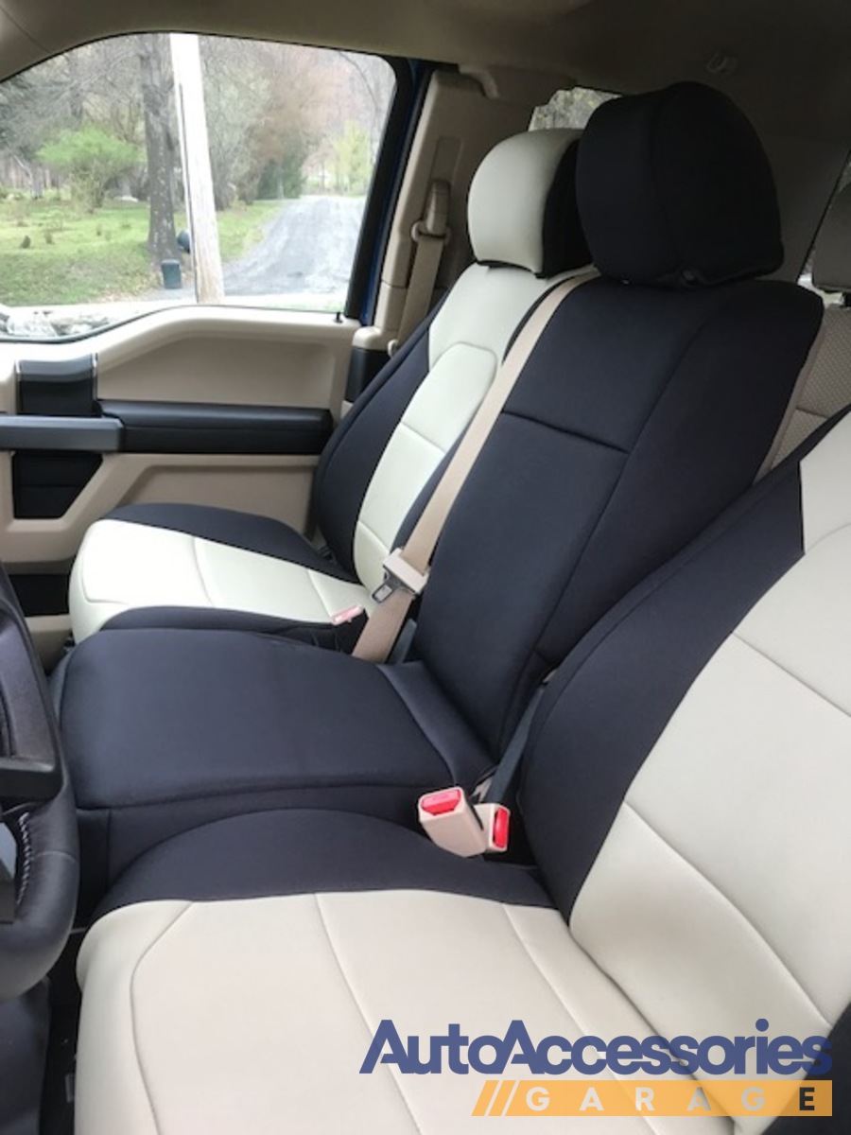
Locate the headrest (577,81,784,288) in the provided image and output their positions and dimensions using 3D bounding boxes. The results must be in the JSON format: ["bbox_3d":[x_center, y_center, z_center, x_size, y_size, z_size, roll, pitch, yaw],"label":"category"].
[{"bbox_3d":[0.278,-0.426,1.033,0.150,0.206,0.250,-6,24,-20],"label":"headrest"}]

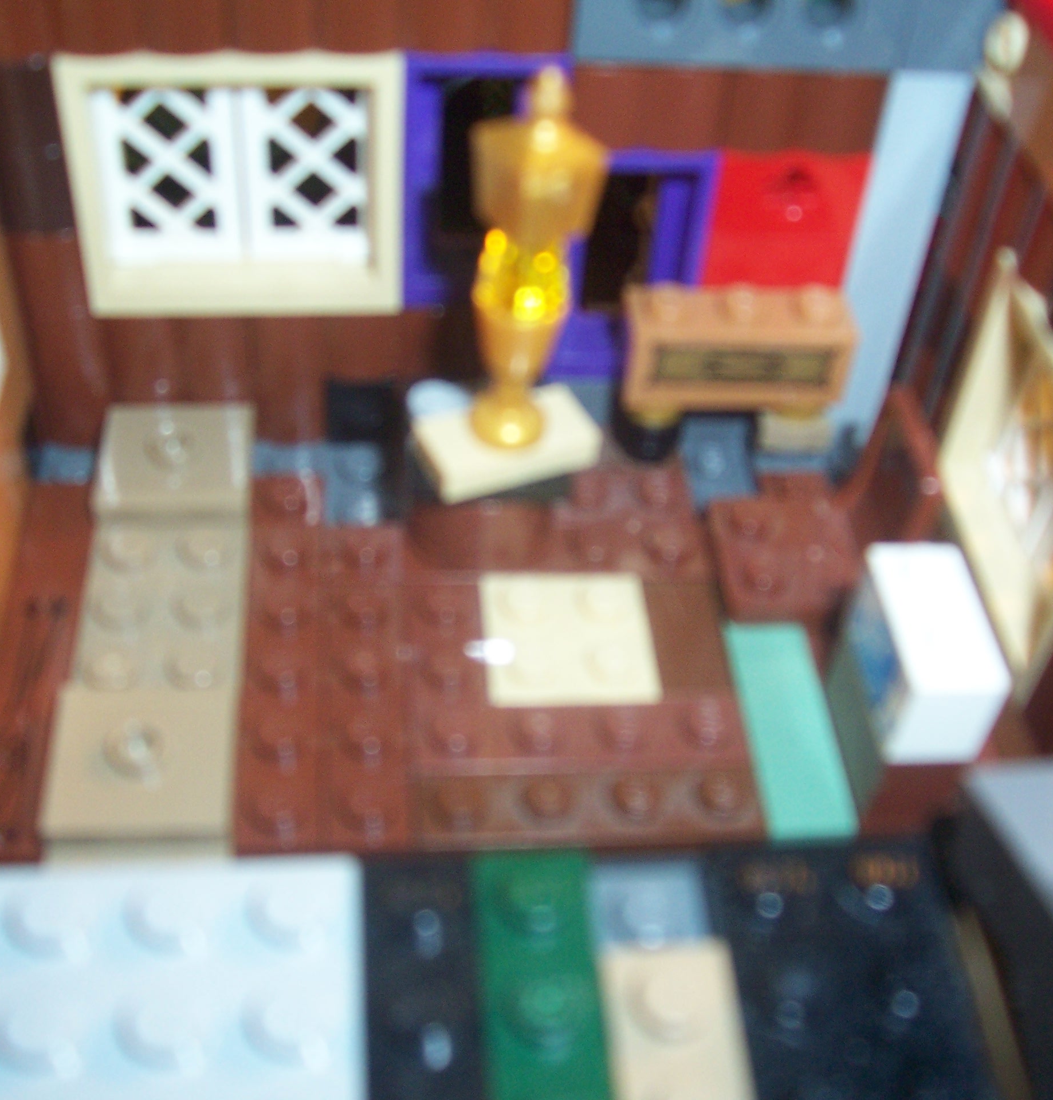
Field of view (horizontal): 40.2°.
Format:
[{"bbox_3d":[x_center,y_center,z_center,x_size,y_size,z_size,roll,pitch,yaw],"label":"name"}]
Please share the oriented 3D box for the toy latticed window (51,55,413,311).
[{"bbox_3d":[-0.029,-0.038,0.146,0.032,0.029,0.008,-2,47,-8],"label":"toy latticed window"}]

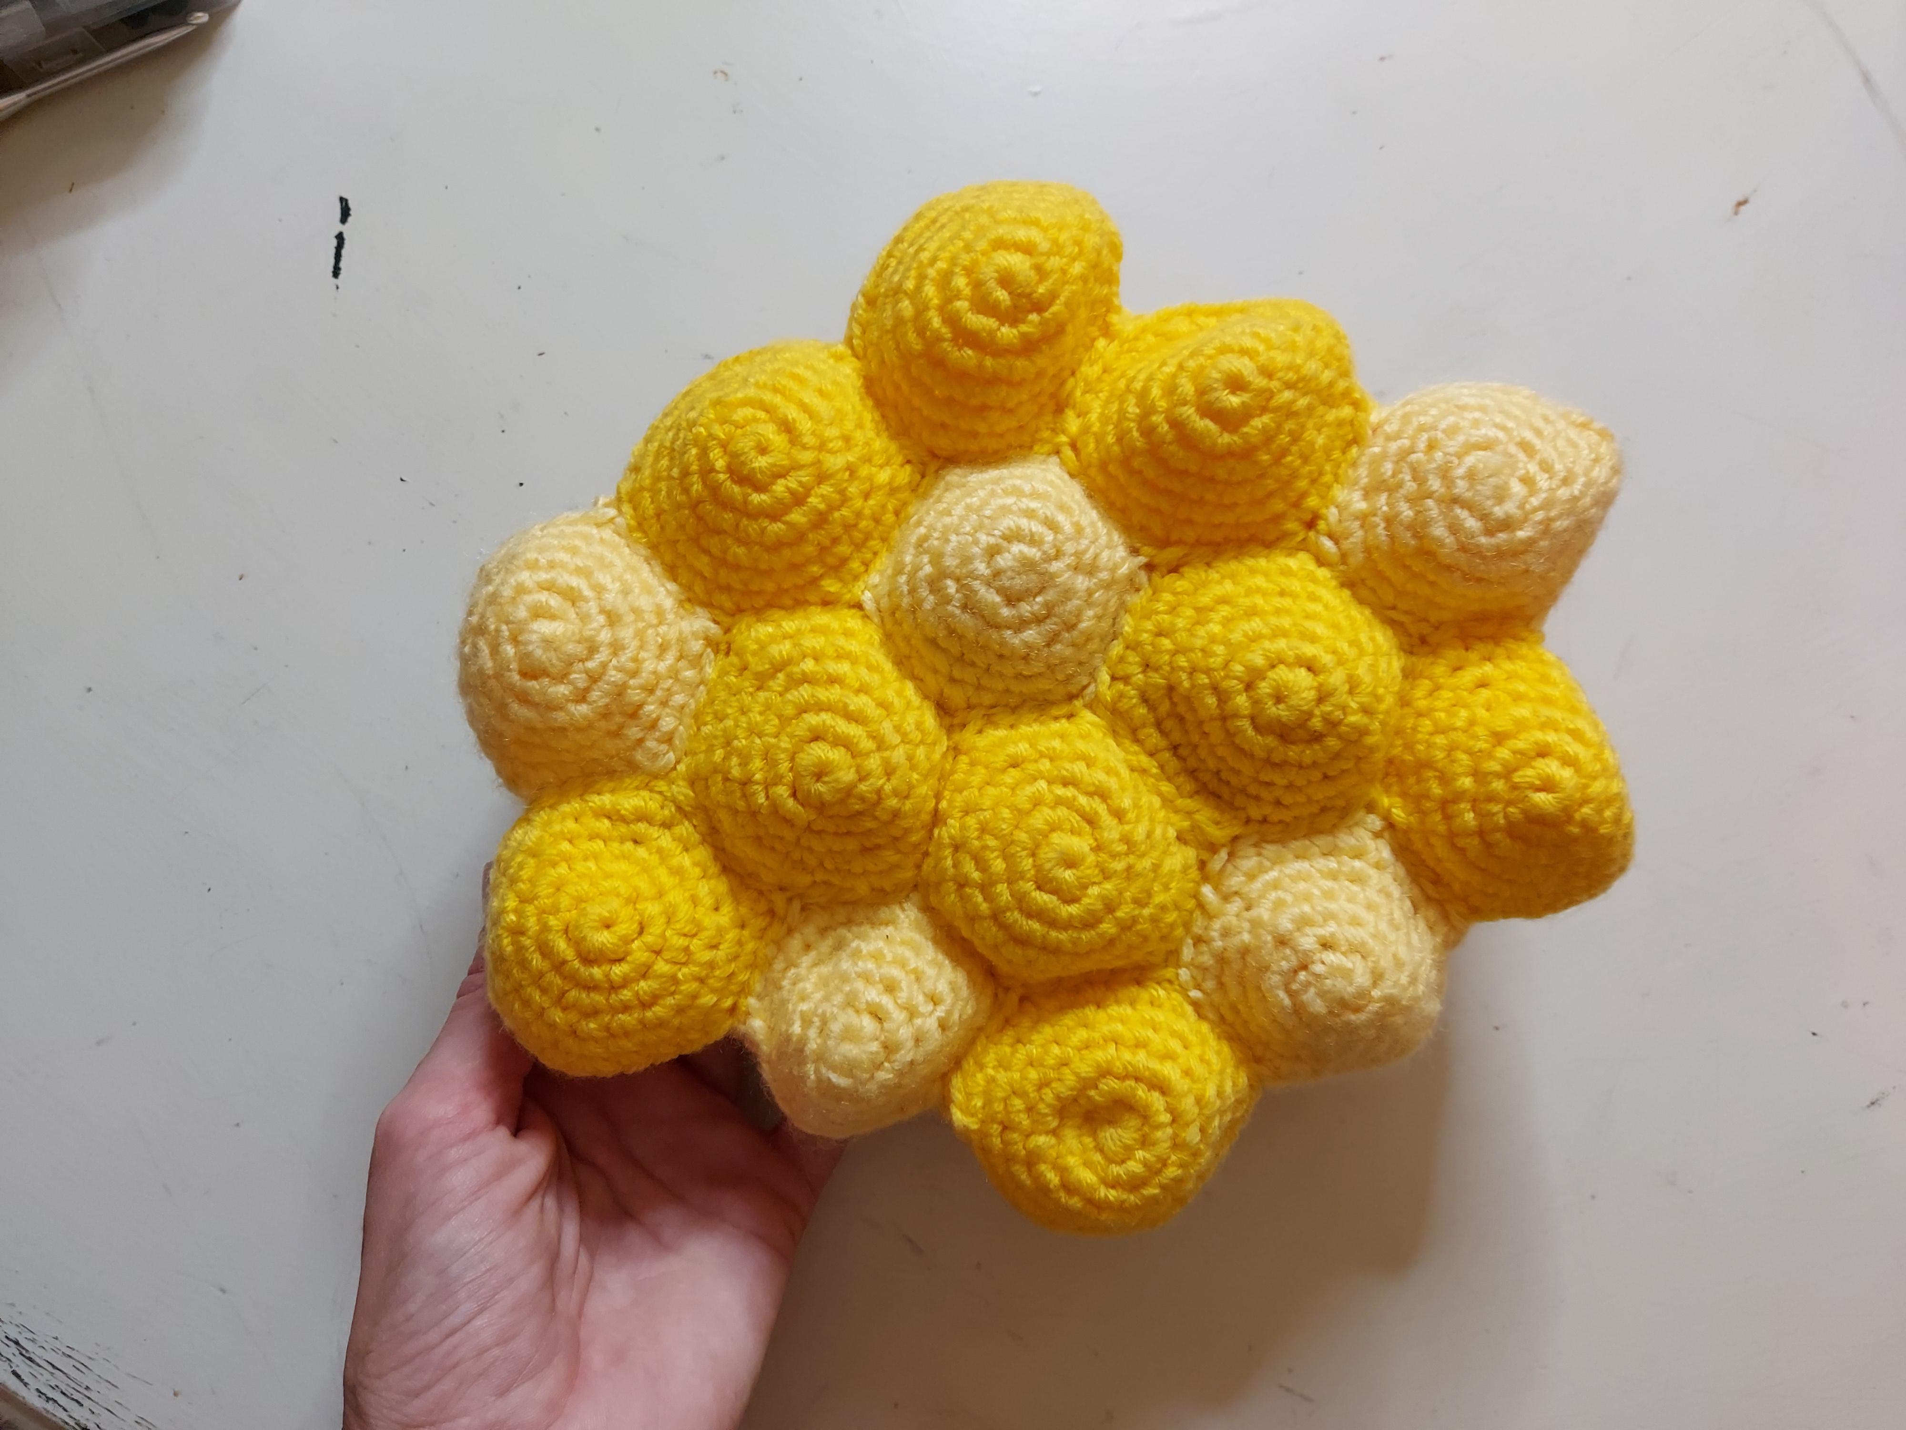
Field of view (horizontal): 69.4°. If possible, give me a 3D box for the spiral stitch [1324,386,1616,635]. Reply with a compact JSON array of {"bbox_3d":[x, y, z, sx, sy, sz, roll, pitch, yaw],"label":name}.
[{"bbox_3d":[0.109,-0.043,0.292,0.059,0.037,0.056,0,87,-2],"label":"spiral stitch"}]

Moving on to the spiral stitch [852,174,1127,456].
[{"bbox_3d":[0.007,-0.083,0.292,0.057,0.037,0.058,0,84,-5],"label":"spiral stitch"}]

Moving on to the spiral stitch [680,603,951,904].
[{"bbox_3d":[-0.028,0.009,0.290,0.056,0.036,0.061,0,92,-6],"label":"spiral stitch"}]

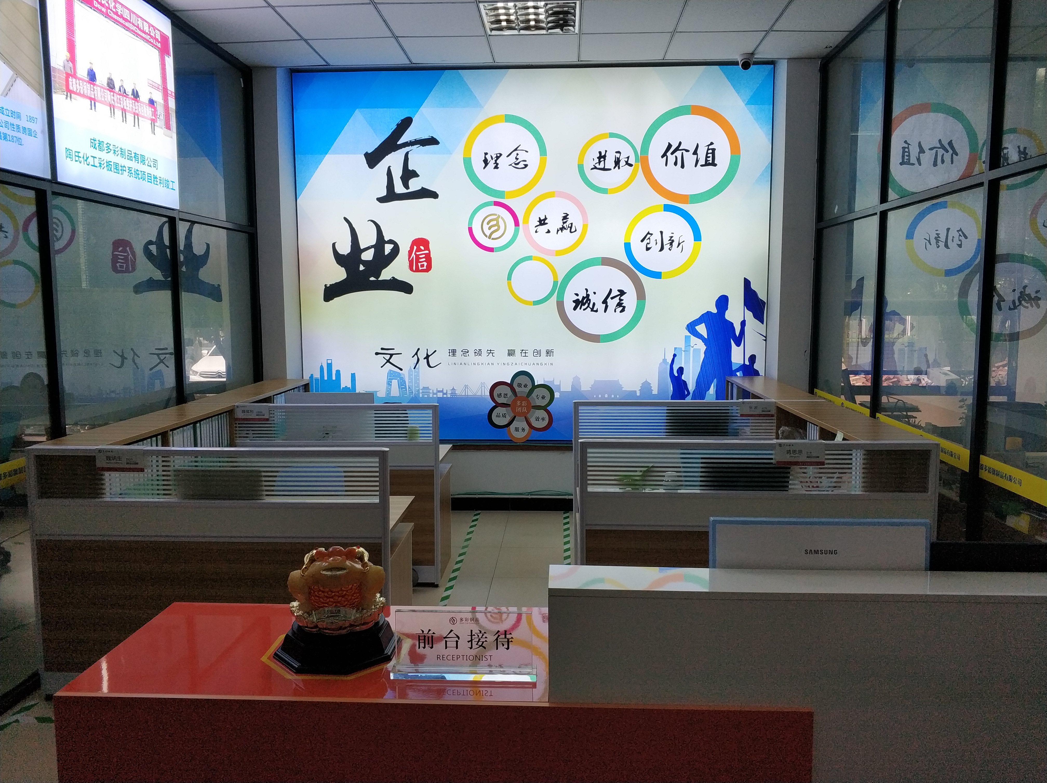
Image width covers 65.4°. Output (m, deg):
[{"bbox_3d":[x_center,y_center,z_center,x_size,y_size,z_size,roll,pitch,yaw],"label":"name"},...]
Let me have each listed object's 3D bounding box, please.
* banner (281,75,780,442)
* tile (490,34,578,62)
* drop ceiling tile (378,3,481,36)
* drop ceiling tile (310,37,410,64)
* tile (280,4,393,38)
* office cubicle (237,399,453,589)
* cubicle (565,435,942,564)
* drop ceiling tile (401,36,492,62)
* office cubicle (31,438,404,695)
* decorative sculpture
[{"bbox_3d":[0.046,-1.012,6.231,3.610,2.820,0.060,0,6,3],"label":"banner"},{"bbox_3d":[0.082,-2.335,5.544,0.600,0.018,0.600,0,6,3],"label":"tile"},{"bbox_3d":[-0.547,-2.270,4.978,0.600,0.018,0.600,0,6,3],"label":"drop ceiling tile"},{"bbox_3d":[-1.116,-2.339,5.603,0.600,0.018,0.600,0,6,3],"label":"drop ceiling tile"},{"bbox_3d":[-1.146,-2.272,5.008,0.600,0.018,0.600,0,6,3],"label":"tile"},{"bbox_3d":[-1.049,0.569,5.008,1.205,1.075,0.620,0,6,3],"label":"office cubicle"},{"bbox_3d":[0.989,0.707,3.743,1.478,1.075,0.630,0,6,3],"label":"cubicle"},{"bbox_3d":[-0.517,-2.337,5.574,0.600,0.018,0.600,0,6,3],"label":"drop ceiling tile"},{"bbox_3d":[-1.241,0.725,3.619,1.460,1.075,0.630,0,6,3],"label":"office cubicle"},{"bbox_3d":[-0.437,0.481,1.920,0.278,0.257,0.280,0,6,-2],"label":"decorative sculpture"}]

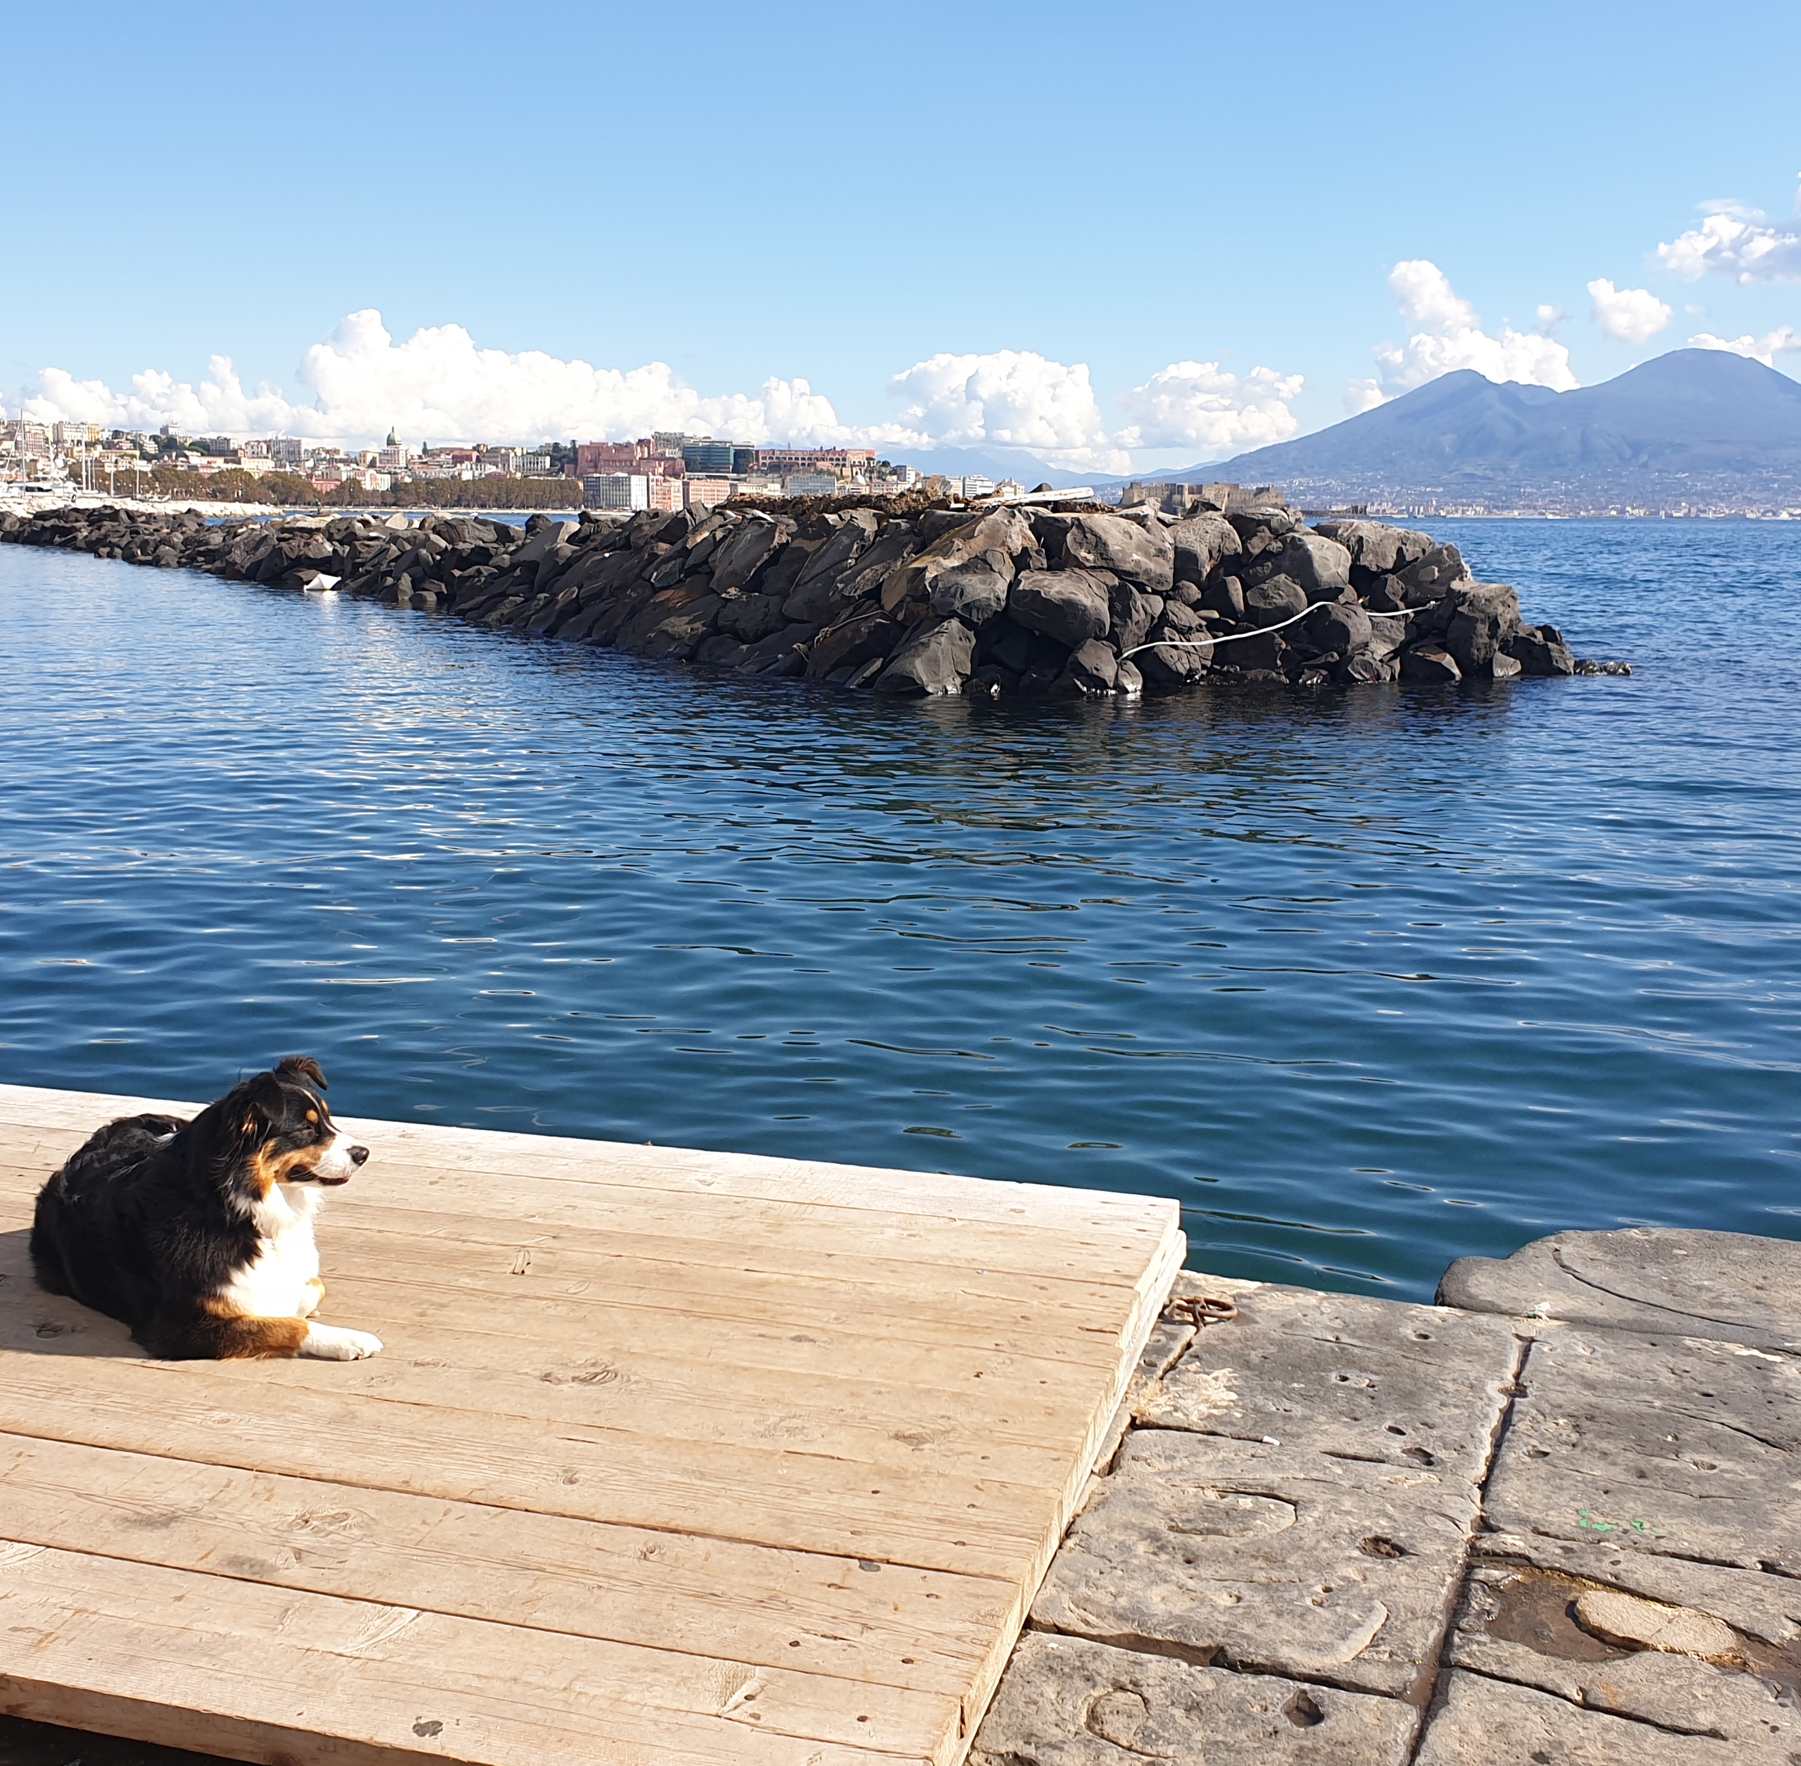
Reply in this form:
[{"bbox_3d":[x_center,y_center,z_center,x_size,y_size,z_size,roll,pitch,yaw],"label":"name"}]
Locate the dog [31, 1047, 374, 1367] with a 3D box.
[{"bbox_3d":[-1.171,0.489,2.976,0.800,0.455,0.370,8,14,33],"label":"dog"}]

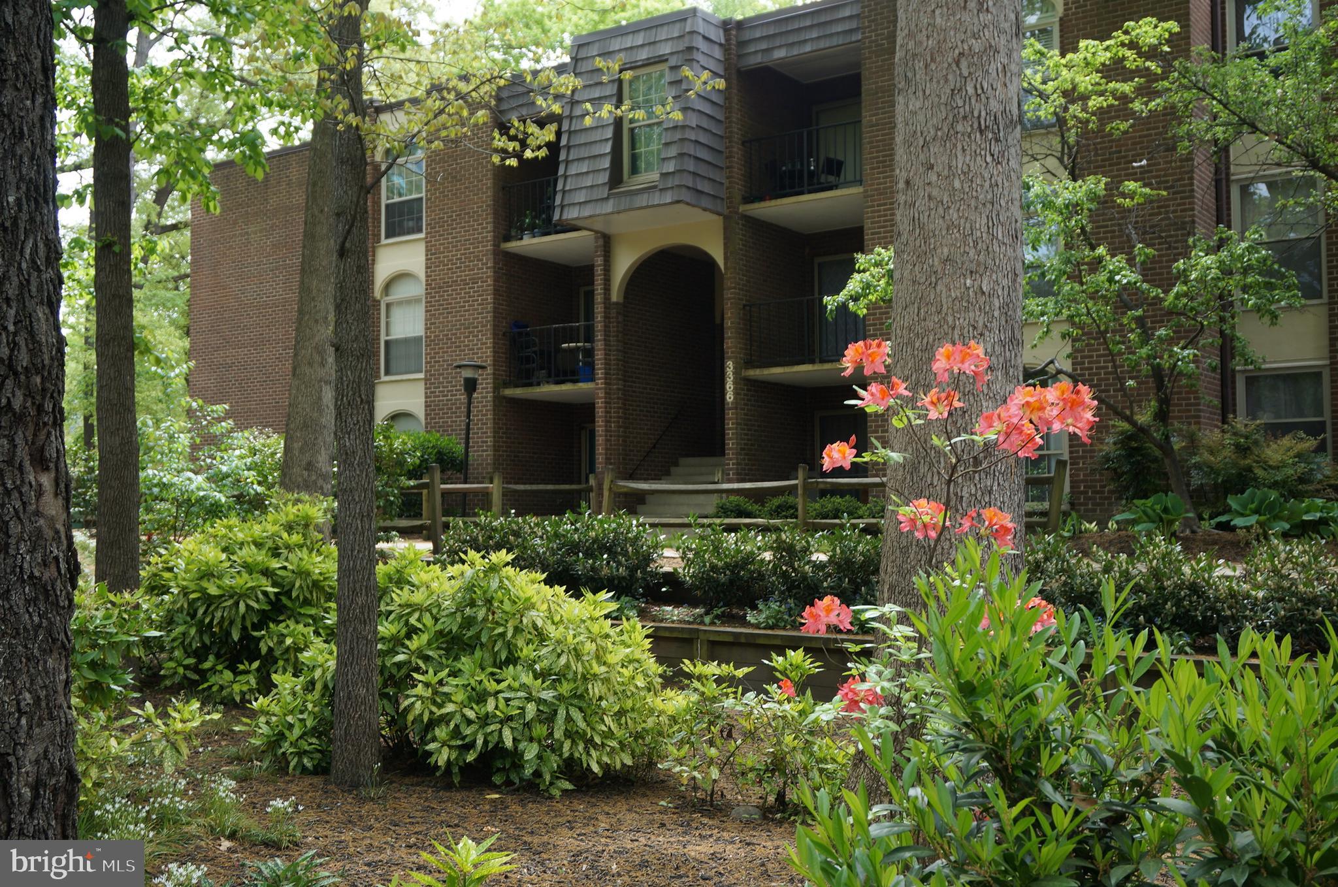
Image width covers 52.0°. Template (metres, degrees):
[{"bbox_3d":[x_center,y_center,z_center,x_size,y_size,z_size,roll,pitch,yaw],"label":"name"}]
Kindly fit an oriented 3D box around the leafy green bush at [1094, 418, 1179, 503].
[{"bbox_3d":[6.072,0.318,17.777,1.000,1.350,0.900,-2,-3,34],"label":"leafy green bush"}]

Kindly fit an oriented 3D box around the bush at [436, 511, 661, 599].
[{"bbox_3d":[-1.334,1.237,15.041,2.600,1.020,1.000,-2,-3,34],"label":"bush"}]

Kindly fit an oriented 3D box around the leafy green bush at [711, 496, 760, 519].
[{"bbox_3d":[1.025,1.000,21.200,0.680,0.400,0.650,0,-3,0],"label":"leafy green bush"}]

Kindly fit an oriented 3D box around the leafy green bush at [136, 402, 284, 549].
[{"bbox_3d":[-6.278,0.458,18.800,1.950,1.980,1.800,0,-3,0],"label":"leafy green bush"}]

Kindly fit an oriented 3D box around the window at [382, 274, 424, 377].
[{"bbox_3d":[-5.152,-2.272,26.554,1.108,1.961,0.140,-2,-3,34],"label":"window"}]

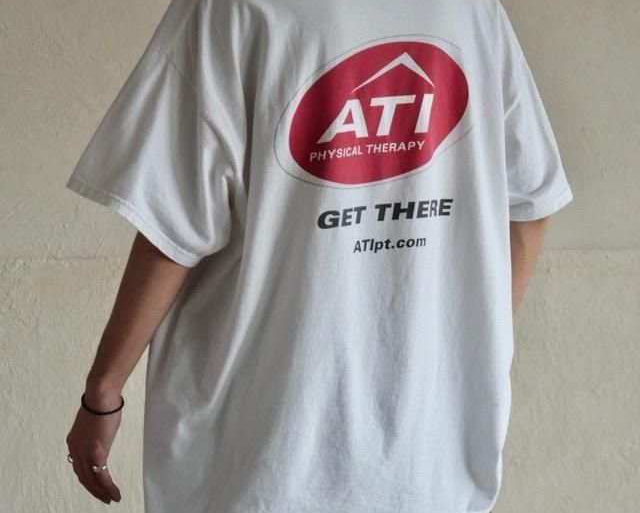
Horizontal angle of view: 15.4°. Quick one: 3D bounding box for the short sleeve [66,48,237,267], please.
[{"bbox_3d":[-0.205,-0.120,2.880,0.170,0.265,0.190,-2,4,-27],"label":"short sleeve"}]

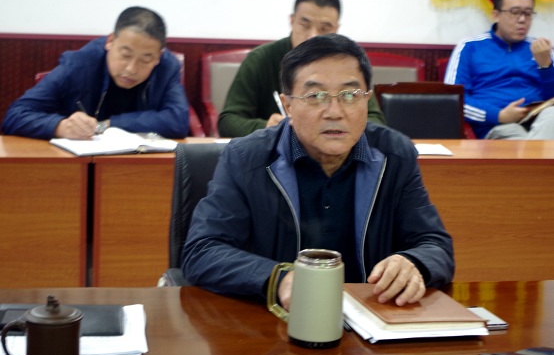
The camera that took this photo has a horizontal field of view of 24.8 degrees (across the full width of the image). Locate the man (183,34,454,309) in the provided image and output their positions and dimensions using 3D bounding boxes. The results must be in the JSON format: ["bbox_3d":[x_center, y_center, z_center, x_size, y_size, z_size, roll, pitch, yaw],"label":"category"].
[{"bbox_3d":[0.060,0.332,2.529,0.540,1.240,0.700,1,11,-6],"label":"man"}]

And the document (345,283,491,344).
[{"bbox_3d":[0.239,0.241,2.271,0.197,0.033,0.245,0,11,-13],"label":"document"}]

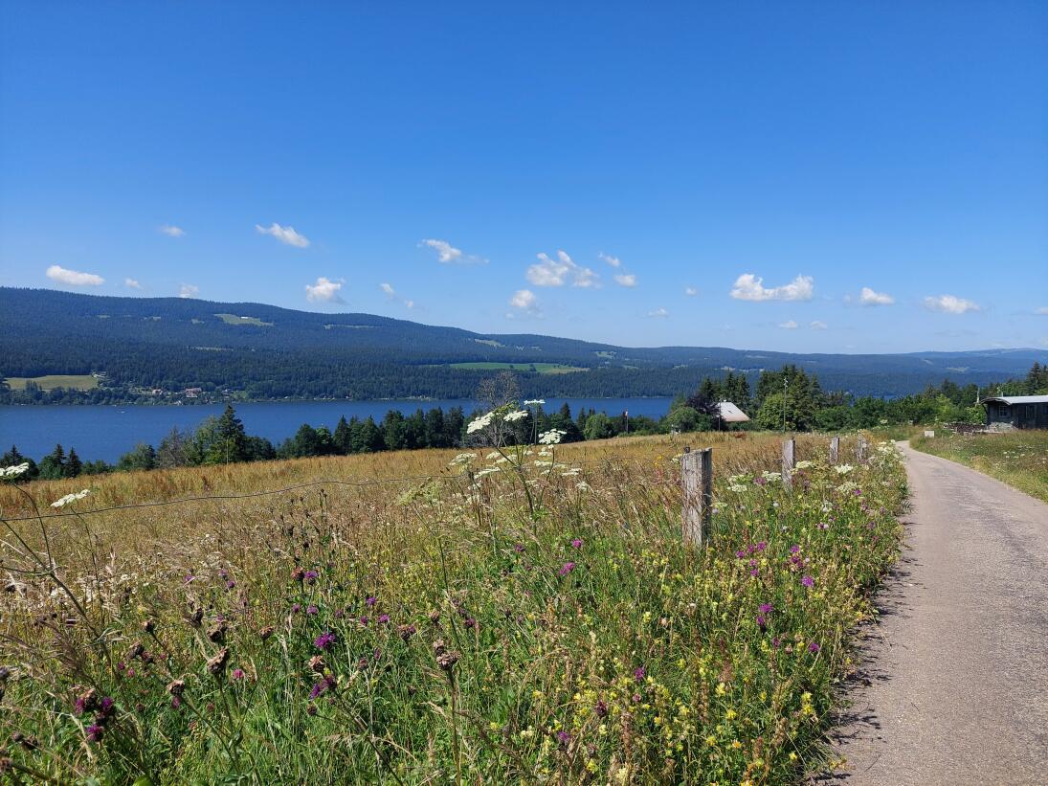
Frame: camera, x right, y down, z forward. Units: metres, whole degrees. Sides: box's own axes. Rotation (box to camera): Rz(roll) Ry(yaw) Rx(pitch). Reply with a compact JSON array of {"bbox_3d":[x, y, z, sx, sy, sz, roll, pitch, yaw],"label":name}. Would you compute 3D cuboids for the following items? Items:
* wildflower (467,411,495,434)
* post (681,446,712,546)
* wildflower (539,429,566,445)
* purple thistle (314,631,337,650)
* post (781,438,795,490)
[{"bbox_3d":[-0.139,0.094,2.300,0.100,0.034,0.095,-31,16,0],"label":"wildflower"},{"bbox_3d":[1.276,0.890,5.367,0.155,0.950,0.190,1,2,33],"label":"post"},{"bbox_3d":[0.088,0.139,2.300,0.085,0.028,0.085,-6,19,0],"label":"wildflower"},{"bbox_3d":[-0.409,0.510,1.500,0.043,0.038,0.043,-18,18,0],"label":"purple thistle"},{"bbox_3d":[3.854,1.152,10.617,0.155,0.950,0.190,1,2,30],"label":"post"}]

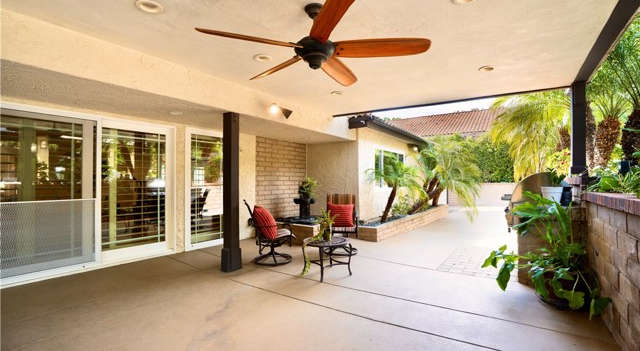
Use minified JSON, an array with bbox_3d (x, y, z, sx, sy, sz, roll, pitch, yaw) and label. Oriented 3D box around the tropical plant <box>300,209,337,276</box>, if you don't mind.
[{"bbox_3d":[-0.020,0.870,3.700,0.460,0.830,0.360,0,-1,0],"label":"tropical plant"}]

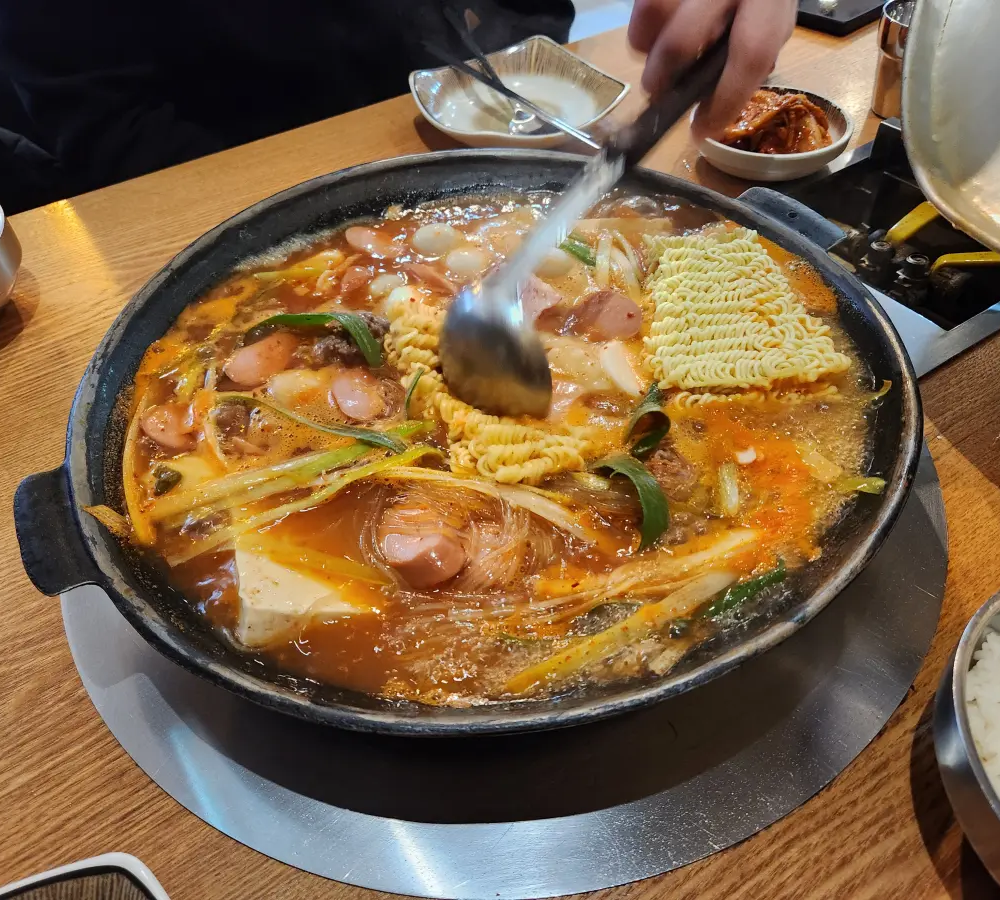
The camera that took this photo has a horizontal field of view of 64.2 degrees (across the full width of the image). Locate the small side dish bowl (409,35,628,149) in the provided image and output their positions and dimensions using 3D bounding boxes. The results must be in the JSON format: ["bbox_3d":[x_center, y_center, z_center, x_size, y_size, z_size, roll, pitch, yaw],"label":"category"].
[{"bbox_3d":[0.013,-0.238,0.553,0.109,0.035,0.109,-28,53,-21],"label":"small side dish bowl"}]

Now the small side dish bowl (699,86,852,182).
[{"bbox_3d":[0.173,-0.202,0.517,0.098,0.030,0.098,-1,48,1],"label":"small side dish bowl"}]

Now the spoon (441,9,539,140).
[{"bbox_3d":[-0.007,-0.284,0.583,0.041,0.022,0.184,-16,58,-12],"label":"spoon"}]

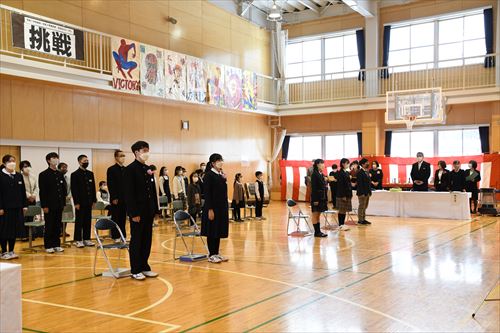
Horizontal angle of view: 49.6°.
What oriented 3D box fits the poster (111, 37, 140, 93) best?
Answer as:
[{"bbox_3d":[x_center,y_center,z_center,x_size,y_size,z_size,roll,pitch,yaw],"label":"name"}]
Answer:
[{"bbox_3d":[-3.562,-2.901,15.719,0.020,1.480,1.100,-1,-1,34],"label":"poster"}]

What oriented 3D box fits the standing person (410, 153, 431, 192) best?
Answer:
[{"bbox_3d":[5.123,0.531,16.242,0.550,1.840,0.330,-1,-1,33],"label":"standing person"}]

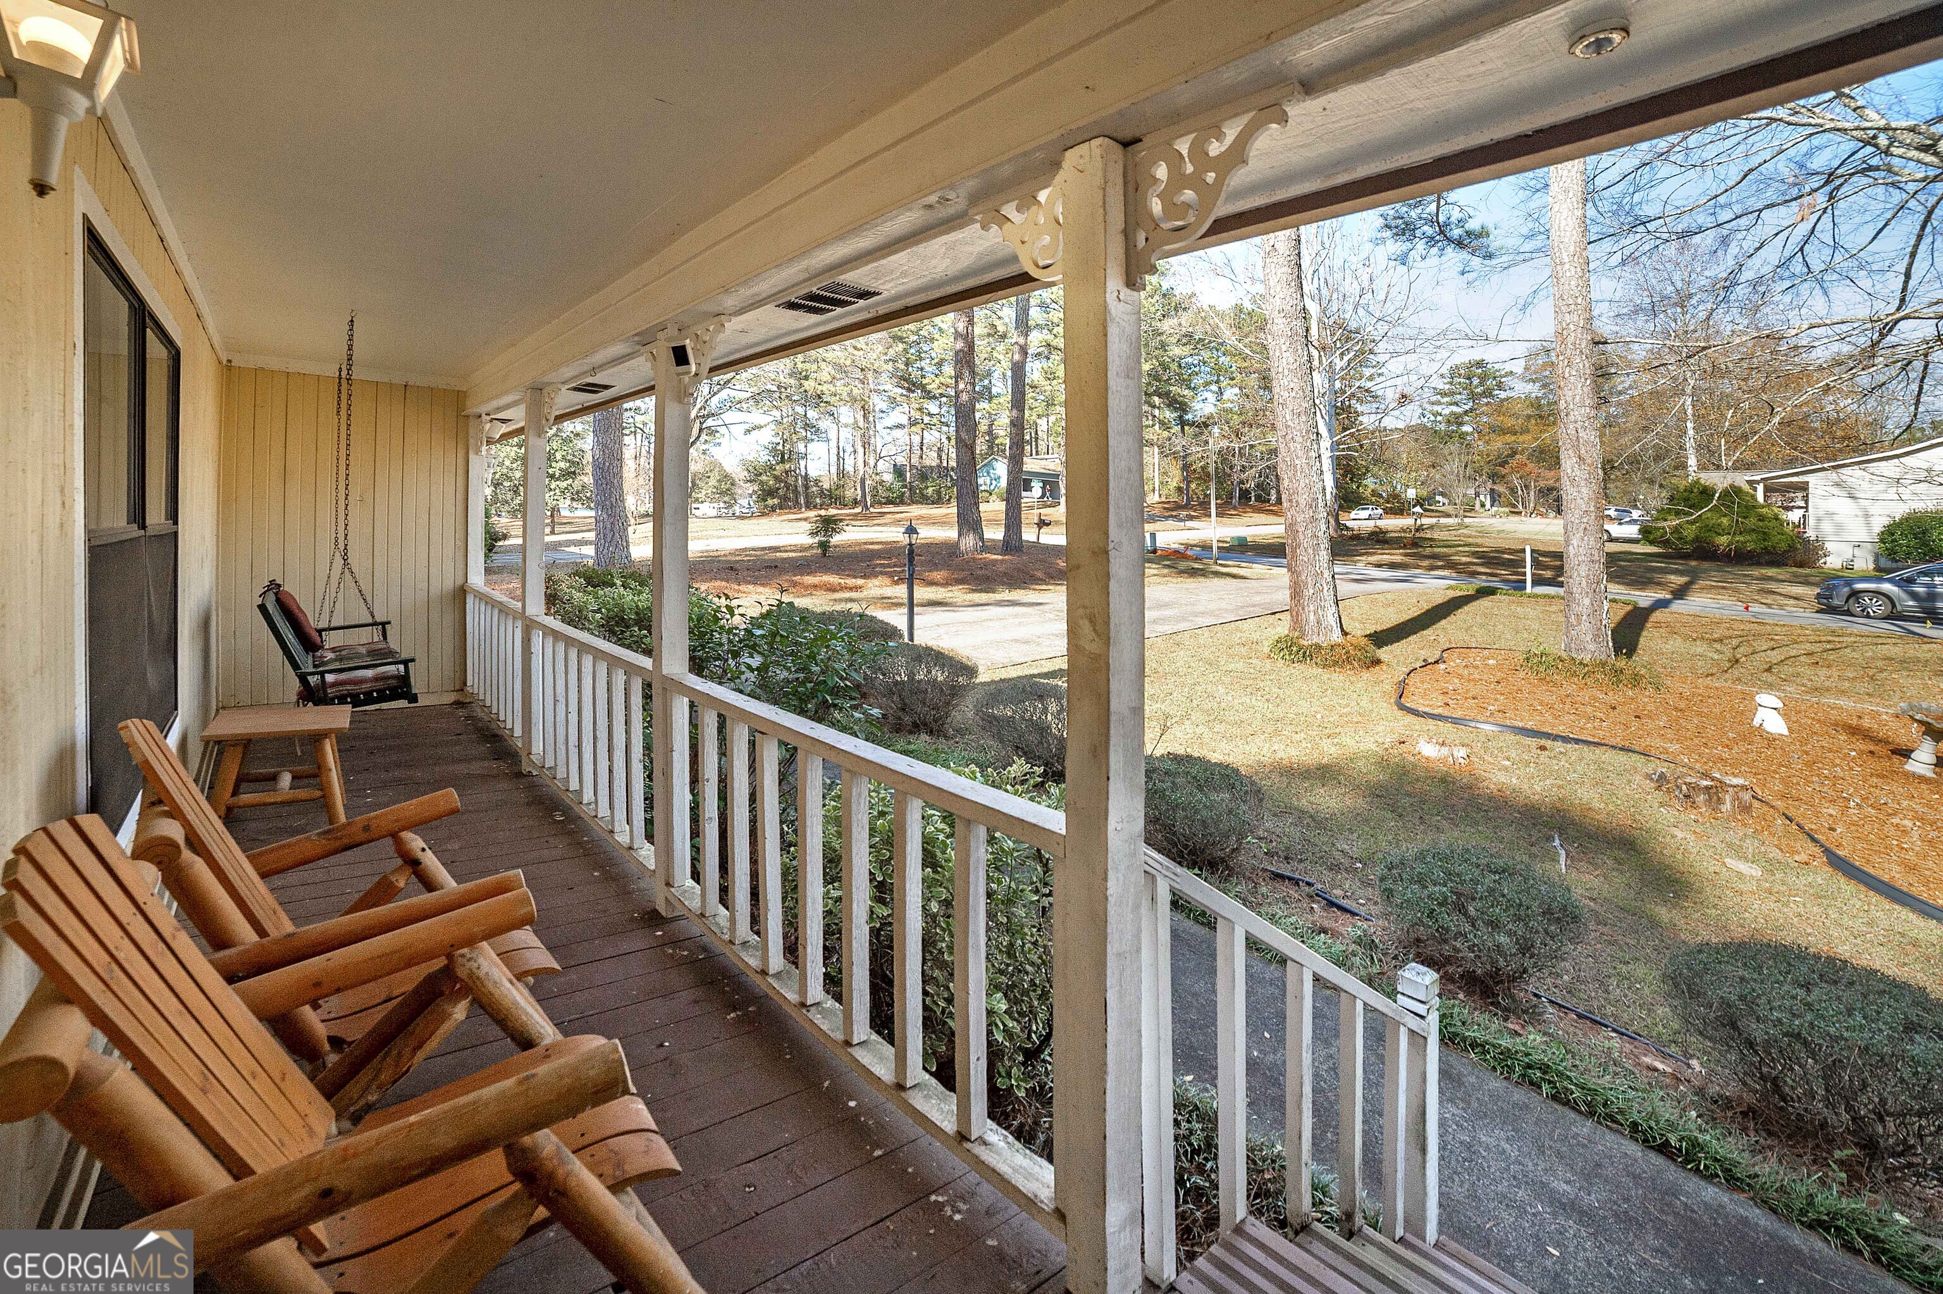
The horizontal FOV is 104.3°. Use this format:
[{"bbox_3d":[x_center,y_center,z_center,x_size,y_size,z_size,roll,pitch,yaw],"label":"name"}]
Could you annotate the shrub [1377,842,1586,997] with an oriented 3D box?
[{"bbox_3d":[2.428,1.284,3.600,0.870,0.660,0.870,-3,8,-42],"label":"shrub"}]

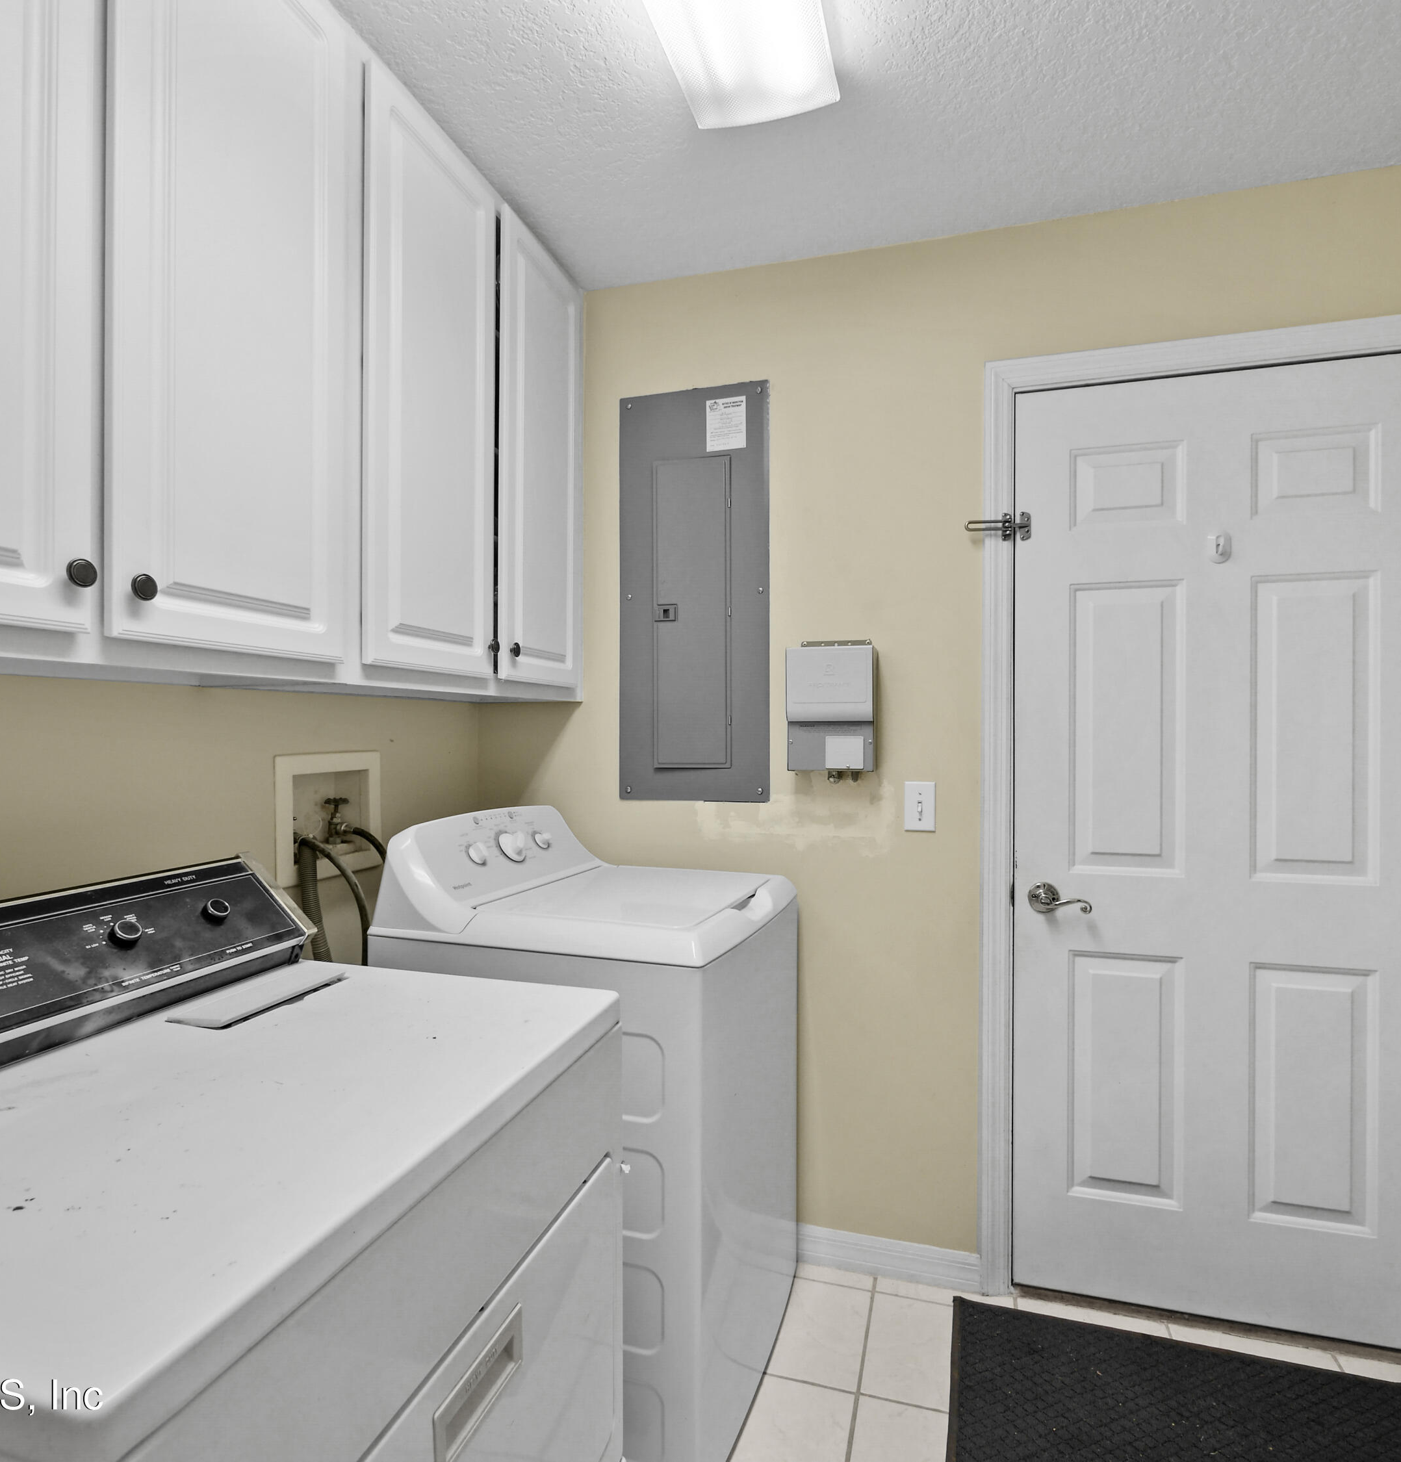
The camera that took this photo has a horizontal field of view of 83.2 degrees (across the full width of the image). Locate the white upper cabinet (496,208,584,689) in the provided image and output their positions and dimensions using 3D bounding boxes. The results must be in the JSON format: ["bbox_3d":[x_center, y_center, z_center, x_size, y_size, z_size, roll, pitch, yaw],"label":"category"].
[{"bbox_3d":[-0.521,-0.614,1.872,0.330,1.008,0.365,0,0,18],"label":"white upper cabinet"}]

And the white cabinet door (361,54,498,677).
[{"bbox_3d":[-0.493,-0.602,1.456,0.022,0.987,0.385,0,0,18],"label":"white cabinet door"}]

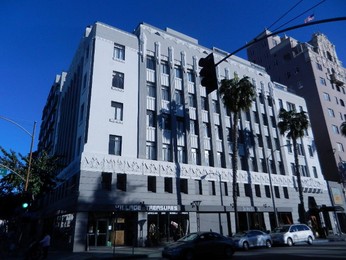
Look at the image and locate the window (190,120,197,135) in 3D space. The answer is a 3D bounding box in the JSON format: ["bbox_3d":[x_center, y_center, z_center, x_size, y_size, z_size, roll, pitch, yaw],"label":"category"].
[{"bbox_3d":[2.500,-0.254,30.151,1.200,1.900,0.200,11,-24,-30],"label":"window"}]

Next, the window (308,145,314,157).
[{"bbox_3d":[23.315,3.573,42.261,1.100,1.900,0.200,11,-24,-30],"label":"window"}]

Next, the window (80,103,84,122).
[{"bbox_3d":[-9.656,-1.800,26.785,0.200,2.000,1.250,11,-23,-30],"label":"window"}]

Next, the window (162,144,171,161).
[{"bbox_3d":[-0.724,2.417,26.432,1.085,1.888,0.220,11,-24,-29],"label":"window"}]

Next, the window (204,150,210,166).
[{"bbox_3d":[3.909,3.299,29.085,1.085,1.888,0.220,11,-24,-29],"label":"window"}]

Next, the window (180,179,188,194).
[{"bbox_3d":[1.282,6.303,28.086,1.050,1.600,0.200,11,-23,-30],"label":"window"}]

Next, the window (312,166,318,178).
[{"bbox_3d":[22.471,6.726,39.371,0.825,1.910,0.220,11,-24,-29],"label":"window"}]

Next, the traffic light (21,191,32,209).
[{"bbox_3d":[-9.314,4.418,15.900,0.360,1.070,0.350,11,-24,-30],"label":"traffic light"}]

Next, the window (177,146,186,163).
[{"bbox_3d":[1.011,2.852,28.910,1.120,1.980,0.150,11,-24,-30],"label":"window"}]

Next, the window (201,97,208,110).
[{"bbox_3d":[3.858,-3.421,31.726,1.085,1.866,0.220,11,-24,-29],"label":"window"}]

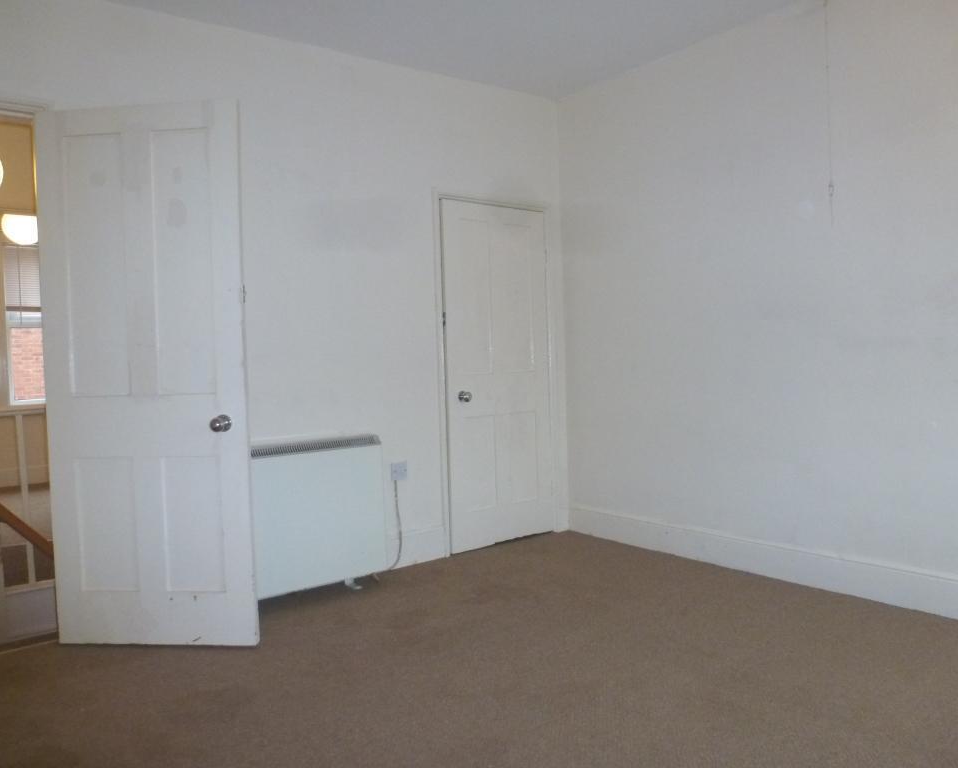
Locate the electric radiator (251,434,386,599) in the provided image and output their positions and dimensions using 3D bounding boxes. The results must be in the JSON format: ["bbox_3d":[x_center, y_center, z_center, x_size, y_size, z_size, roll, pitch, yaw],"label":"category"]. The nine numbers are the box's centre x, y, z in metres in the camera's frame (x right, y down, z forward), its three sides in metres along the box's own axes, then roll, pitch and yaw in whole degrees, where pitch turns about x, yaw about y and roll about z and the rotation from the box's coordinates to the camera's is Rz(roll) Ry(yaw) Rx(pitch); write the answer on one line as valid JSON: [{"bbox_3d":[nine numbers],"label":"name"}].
[{"bbox_3d":[-0.857,0.607,3.195,0.880,0.700,0.165,-3,2,-37],"label":"electric radiator"}]

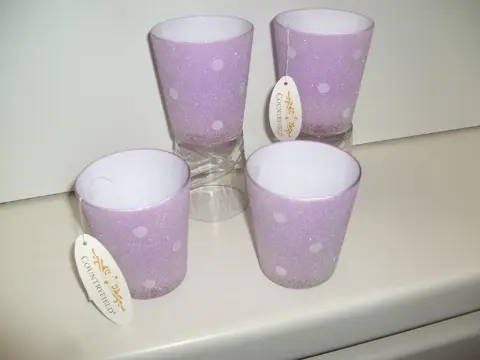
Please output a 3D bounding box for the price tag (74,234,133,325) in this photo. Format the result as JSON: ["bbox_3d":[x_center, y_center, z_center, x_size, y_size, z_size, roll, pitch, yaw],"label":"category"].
[{"bbox_3d":[-0.082,0.062,0.312,0.025,0.063,0.004,-29,11,-18],"label":"price tag"}]

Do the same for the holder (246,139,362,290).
[{"bbox_3d":[0.041,0.026,0.344,0.072,0.079,0.072,-2,32,0],"label":"holder"}]

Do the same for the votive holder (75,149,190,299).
[{"bbox_3d":[-0.064,0.032,0.341,0.072,0.079,0.072,-2,32,0],"label":"votive holder"}]

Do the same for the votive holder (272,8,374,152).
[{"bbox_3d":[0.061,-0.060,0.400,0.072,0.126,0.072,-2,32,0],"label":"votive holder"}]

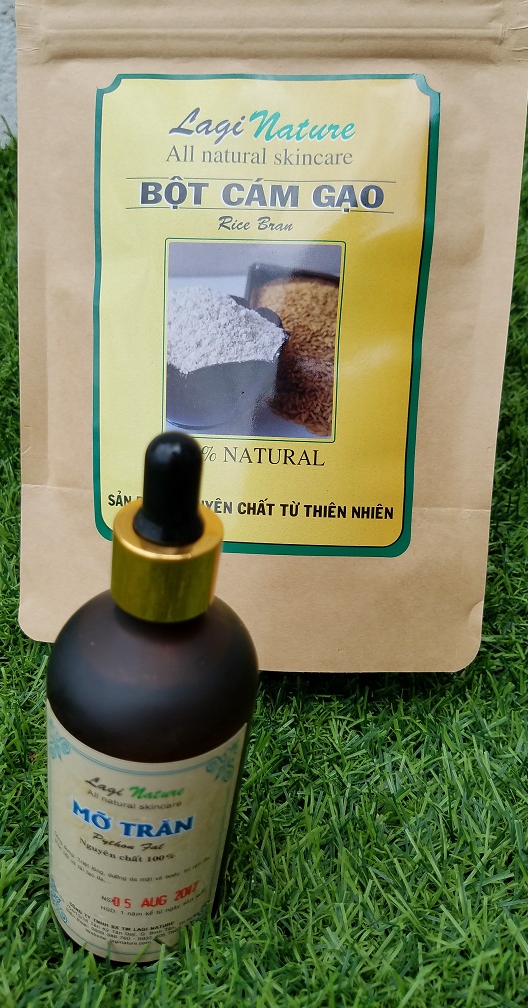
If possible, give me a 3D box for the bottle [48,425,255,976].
[{"bbox_3d":[-0.024,0.040,0.164,0.045,0.147,0.045,9,33,-2],"label":"bottle"}]

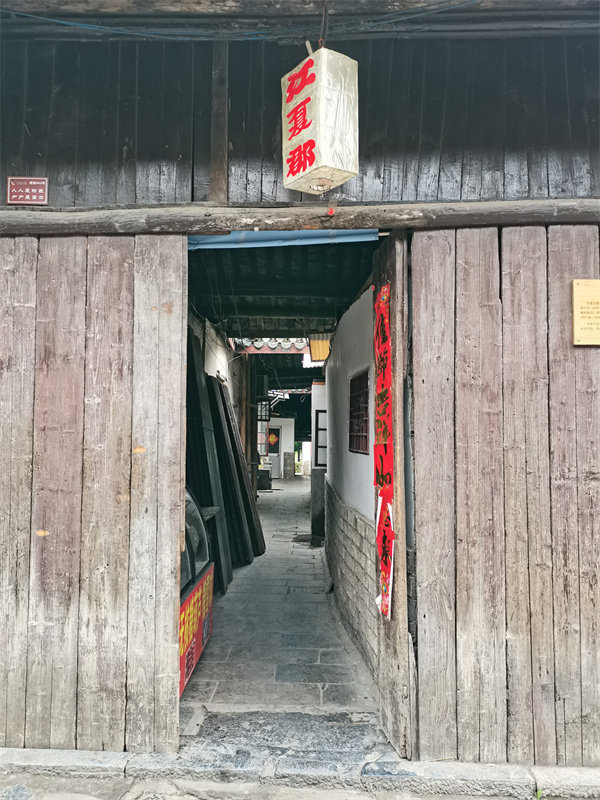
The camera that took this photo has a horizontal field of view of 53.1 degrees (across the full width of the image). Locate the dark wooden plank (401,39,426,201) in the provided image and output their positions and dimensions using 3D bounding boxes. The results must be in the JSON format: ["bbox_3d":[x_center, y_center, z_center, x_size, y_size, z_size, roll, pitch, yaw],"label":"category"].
[{"bbox_3d":[0.546,-1.333,2.882,0.067,0.787,0.030,4,-3,3],"label":"dark wooden plank"}]

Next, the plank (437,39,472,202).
[{"bbox_3d":[0.744,-1.338,2.889,0.108,0.798,0.030,4,-2,3],"label":"plank"}]

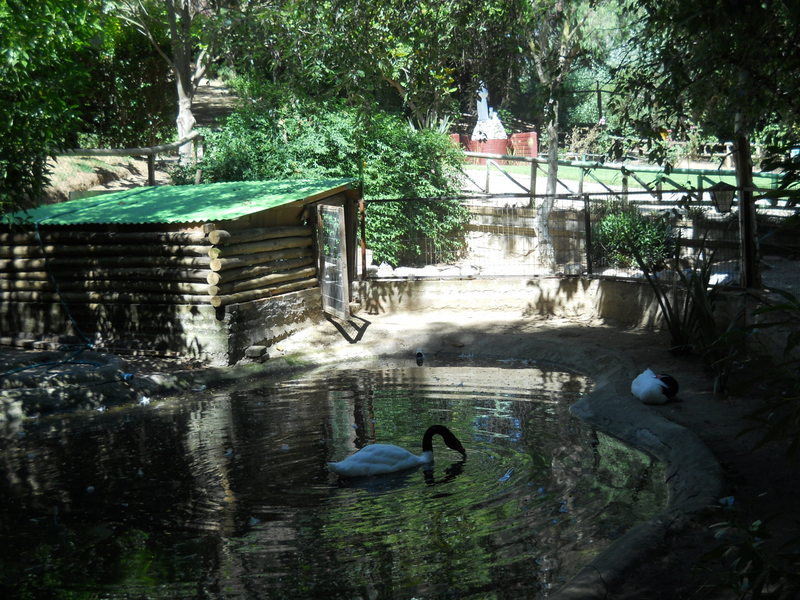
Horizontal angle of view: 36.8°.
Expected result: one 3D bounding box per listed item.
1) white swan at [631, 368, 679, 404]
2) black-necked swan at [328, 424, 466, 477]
[{"bbox_3d":[1.775,0.581,8.380,0.290,0.230,0.440,-4,5,-40],"label":"white swan"},{"bbox_3d":[-0.010,0.821,6.550,0.790,0.220,0.280,-3,5,-28],"label":"black-necked swan"}]

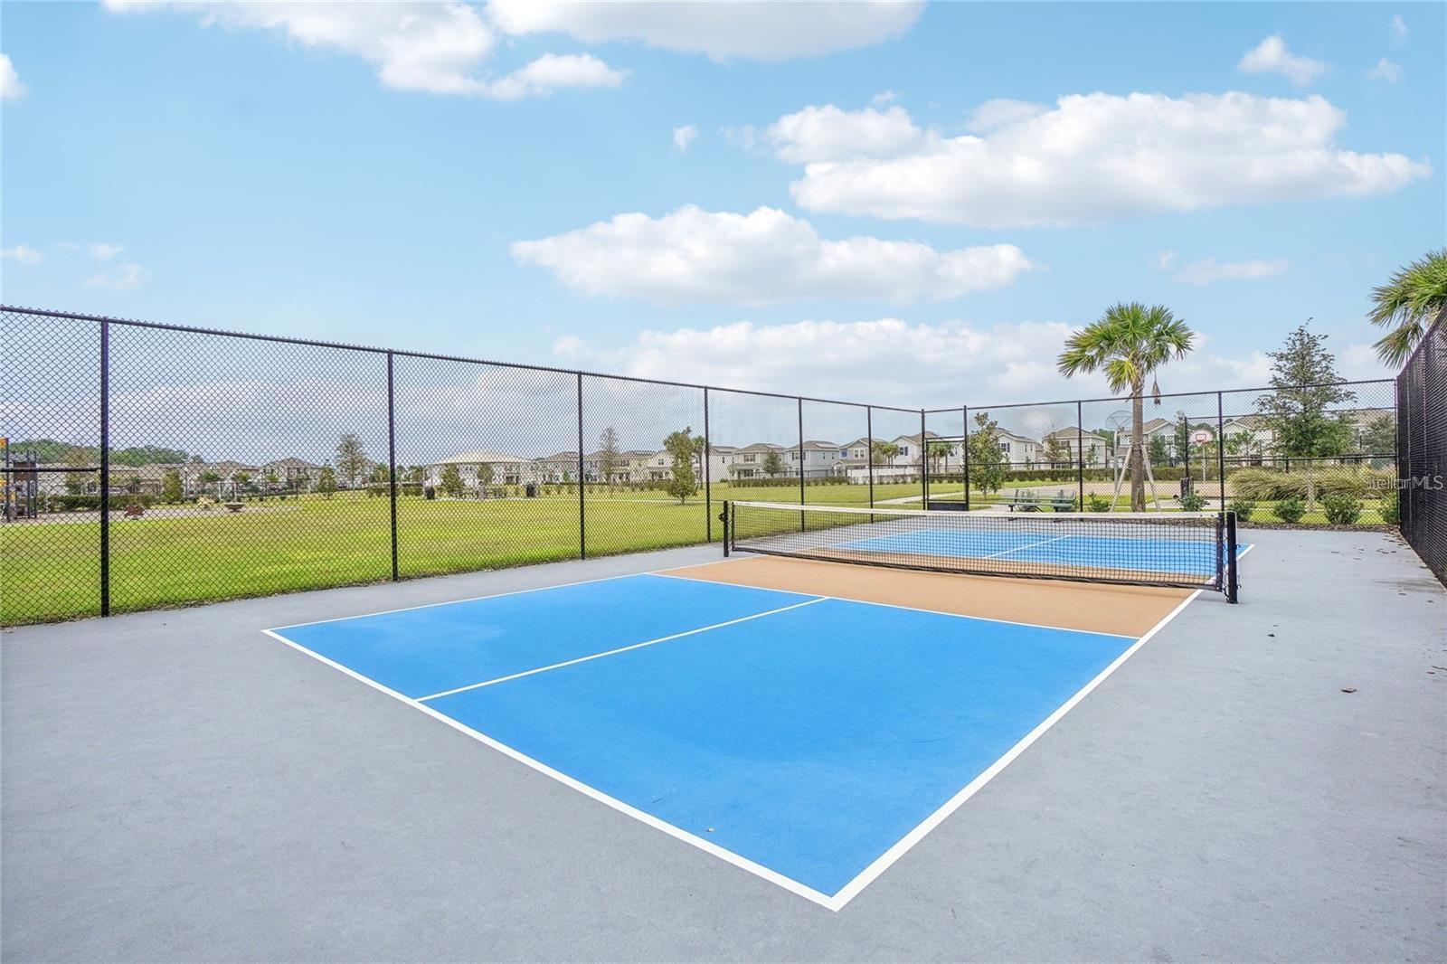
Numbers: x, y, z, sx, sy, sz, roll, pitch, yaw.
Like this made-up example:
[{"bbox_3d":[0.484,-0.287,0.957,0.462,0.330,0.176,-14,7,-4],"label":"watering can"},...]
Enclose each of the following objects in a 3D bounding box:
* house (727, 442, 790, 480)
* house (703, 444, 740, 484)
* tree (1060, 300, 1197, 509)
[{"bbox_3d":[7.800,-3.750,125.000,7.800,7.700,13.000,0,1,41],"label":"house"},{"bbox_3d":[-1.300,-3.800,136.000,7.500,7.700,14.000,0,1,42],"label":"house"},{"bbox_3d":[11.800,-2.100,18.800,3.500,6.200,3.500,-1,1,32],"label":"tree"}]

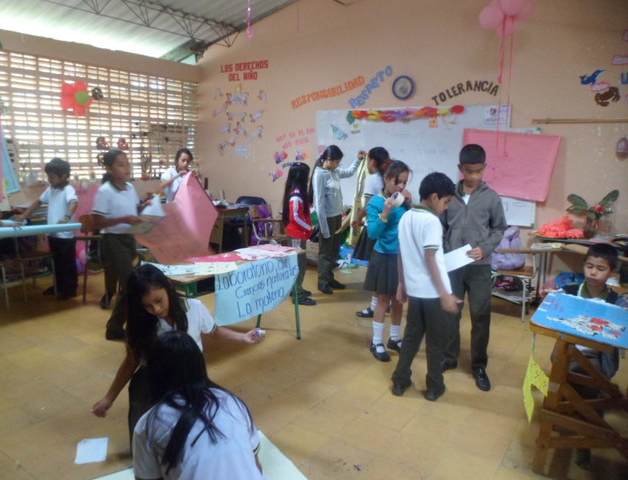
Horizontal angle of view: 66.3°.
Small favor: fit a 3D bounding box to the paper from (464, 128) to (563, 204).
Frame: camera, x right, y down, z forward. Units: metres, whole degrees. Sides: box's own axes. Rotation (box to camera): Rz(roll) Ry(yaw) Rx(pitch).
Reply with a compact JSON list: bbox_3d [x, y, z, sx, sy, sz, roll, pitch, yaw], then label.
[{"bbox_3d":[1.916,-0.761,4.845,0.922,0.631,0.020,15,17,32],"label":"paper"}]

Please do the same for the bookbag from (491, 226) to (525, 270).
[{"bbox_3d":[1.753,0.062,4.353,0.330,0.380,0.260,4,11,15],"label":"bookbag"}]

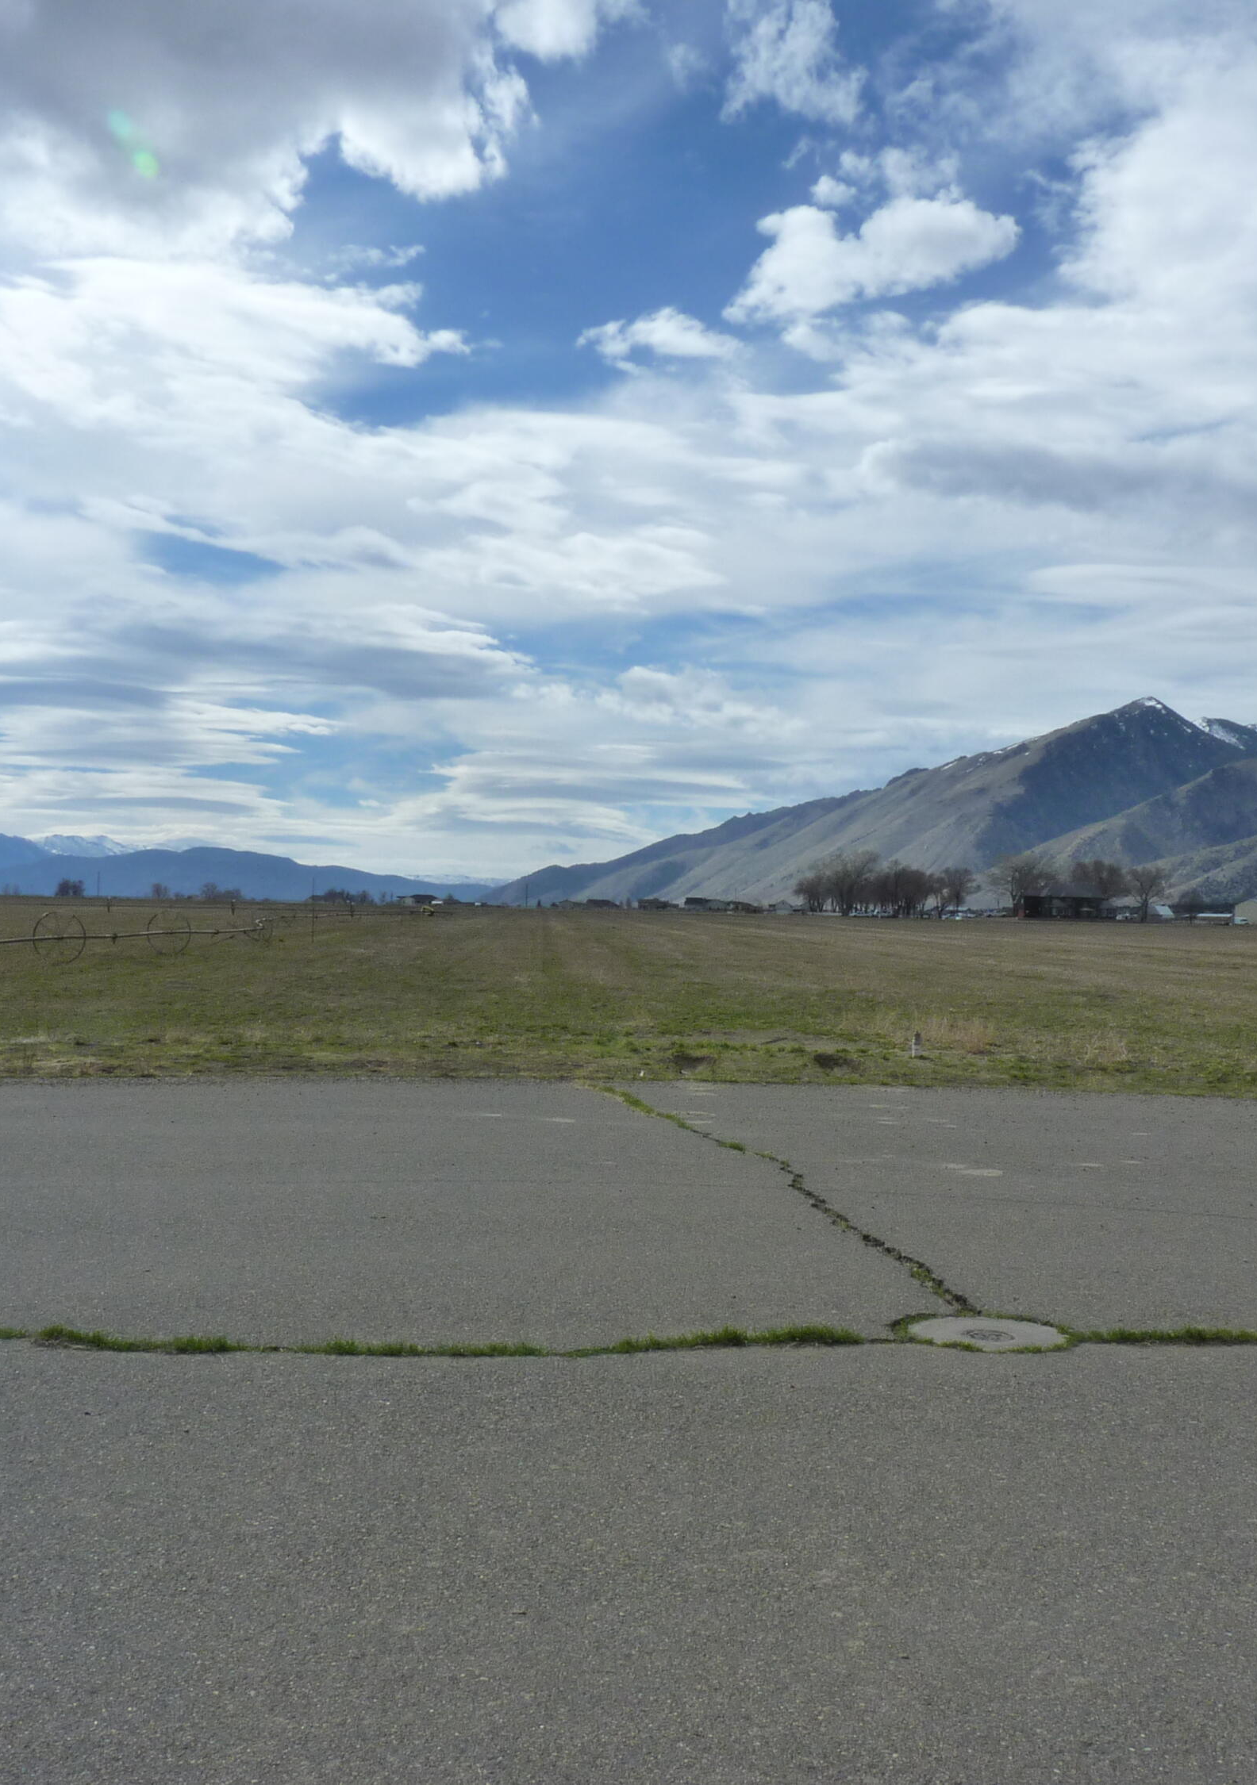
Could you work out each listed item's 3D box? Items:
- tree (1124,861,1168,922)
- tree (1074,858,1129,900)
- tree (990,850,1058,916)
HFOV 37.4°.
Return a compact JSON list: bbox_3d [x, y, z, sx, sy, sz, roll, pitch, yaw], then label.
[{"bbox_3d":[103.210,-0.190,370.000,8.720,11.860,8.110,1,0,0],"label":"tree"},{"bbox_3d":[104.510,-0.820,410.000,12.070,13.140,11.230,1,0,0],"label":"tree"},{"bbox_3d":[83.010,-1.660,390.000,13.780,13.870,12.820,1,0,0],"label":"tree"}]

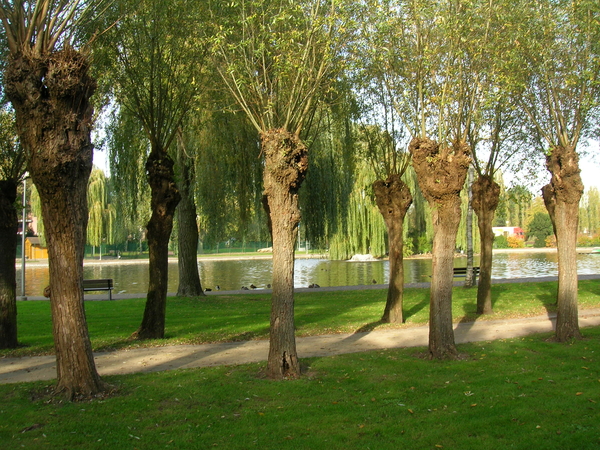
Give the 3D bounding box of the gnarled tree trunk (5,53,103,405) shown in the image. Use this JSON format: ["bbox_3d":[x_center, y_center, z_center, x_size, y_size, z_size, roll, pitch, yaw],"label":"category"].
[{"bbox_3d":[-2.791,-0.017,6.700,1.120,4.000,1.000,0,-2,-18],"label":"gnarled tree trunk"}]

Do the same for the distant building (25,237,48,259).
[{"bbox_3d":[-28.615,2.576,66.000,3.400,2.500,2.600,1,-2,-42],"label":"distant building"}]

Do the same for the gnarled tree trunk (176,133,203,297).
[{"bbox_3d":[-4.050,-0.385,21.600,0.950,6.000,0.900,0,-2,-18],"label":"gnarled tree trunk"}]

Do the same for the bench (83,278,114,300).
[{"bbox_3d":[-7.068,2.155,19.600,1.800,0.760,0.600,1,-2,-23],"label":"bench"}]

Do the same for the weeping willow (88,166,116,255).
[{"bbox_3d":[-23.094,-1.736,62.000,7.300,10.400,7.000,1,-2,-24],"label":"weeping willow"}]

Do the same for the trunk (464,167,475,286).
[{"bbox_3d":[7.104,0.084,24.700,0.370,5.050,0.360,0,-2,0],"label":"trunk"}]

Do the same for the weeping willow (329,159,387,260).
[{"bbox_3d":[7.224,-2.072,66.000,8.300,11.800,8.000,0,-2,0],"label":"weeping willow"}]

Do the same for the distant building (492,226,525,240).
[{"bbox_3d":[40.493,1.854,115.000,7.500,3.300,3.000,0,-2,-3],"label":"distant building"}]

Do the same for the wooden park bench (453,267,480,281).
[{"bbox_3d":[7.063,2.198,25.000,1.900,0.770,0.600,1,-2,-23],"label":"wooden park bench"}]

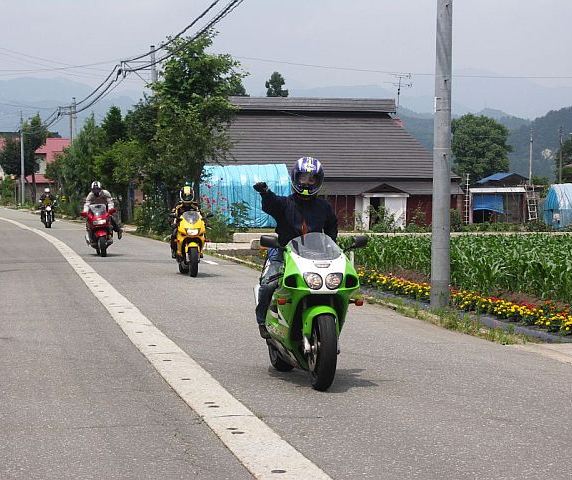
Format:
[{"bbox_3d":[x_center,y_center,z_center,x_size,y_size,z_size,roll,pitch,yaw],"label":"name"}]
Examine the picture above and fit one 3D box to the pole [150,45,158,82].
[{"bbox_3d":[-4.700,-3.600,60.000,0.260,6.600,0.260,0,2,0],"label":"pole"}]

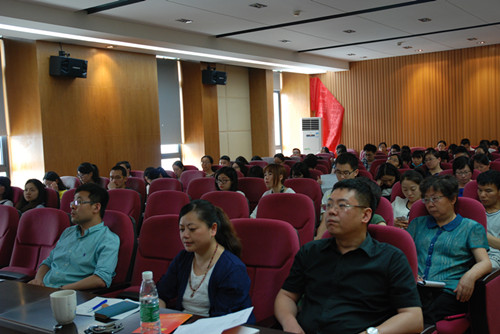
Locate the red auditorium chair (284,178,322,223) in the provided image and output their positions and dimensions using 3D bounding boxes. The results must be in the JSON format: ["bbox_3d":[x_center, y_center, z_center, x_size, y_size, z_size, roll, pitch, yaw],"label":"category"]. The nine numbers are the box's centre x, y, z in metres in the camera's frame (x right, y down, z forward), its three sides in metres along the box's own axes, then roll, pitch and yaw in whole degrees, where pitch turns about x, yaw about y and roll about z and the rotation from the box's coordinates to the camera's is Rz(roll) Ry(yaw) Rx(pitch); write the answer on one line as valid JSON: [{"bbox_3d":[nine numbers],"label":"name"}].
[{"bbox_3d":[0.319,0.647,5.467,0.560,1.040,0.650,-1,3,35],"label":"red auditorium chair"}]

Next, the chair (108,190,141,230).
[{"bbox_3d":[-1.235,0.707,5.040,0.570,0.995,0.660,0,3,35],"label":"chair"}]

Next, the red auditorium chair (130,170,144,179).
[{"bbox_3d":[-1.758,0.568,8.418,0.570,0.995,0.660,0,3,35],"label":"red auditorium chair"}]

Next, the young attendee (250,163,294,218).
[{"bbox_3d":[0.206,0.576,5.326,0.470,1.205,0.720,-1,3,35],"label":"young attendee"}]

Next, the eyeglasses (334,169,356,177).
[{"bbox_3d":[0.786,0.045,4.900,0.142,0.045,0.145,-1,13,31],"label":"eyeglasses"}]

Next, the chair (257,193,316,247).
[{"bbox_3d":[0.145,0.696,4.063,0.570,0.995,0.660,0,3,35],"label":"chair"}]

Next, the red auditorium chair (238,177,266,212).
[{"bbox_3d":[-0.103,0.626,5.765,0.570,0.995,0.660,0,3,35],"label":"red auditorium chair"}]

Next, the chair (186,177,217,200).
[{"bbox_3d":[-0.564,0.629,6.091,0.570,0.995,0.660,0,3,35],"label":"chair"}]

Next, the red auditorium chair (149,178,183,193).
[{"bbox_3d":[-1.063,0.663,6.457,0.560,1.040,0.620,-1,3,35],"label":"red auditorium chair"}]

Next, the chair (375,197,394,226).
[{"bbox_3d":[0.543,0.721,3.698,0.560,1.040,0.650,-1,3,35],"label":"chair"}]

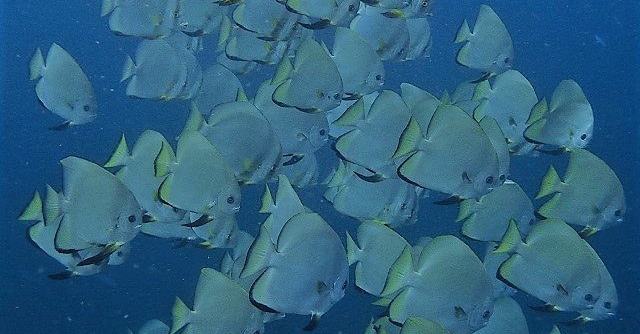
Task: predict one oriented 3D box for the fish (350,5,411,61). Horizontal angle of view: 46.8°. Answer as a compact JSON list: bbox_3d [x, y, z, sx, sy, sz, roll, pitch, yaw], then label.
[{"bbox_3d":[0.306,-0.738,4.000,0.400,0.380,0.065,15,2,-1],"label":"fish"}]

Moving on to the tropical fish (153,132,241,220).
[{"bbox_3d":[-0.497,0.052,3.050,0.400,0.380,0.065,19,-6,-21],"label":"tropical fish"}]

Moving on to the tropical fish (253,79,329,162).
[{"bbox_3d":[-0.144,-0.201,3.000,0.385,0.355,0.070,20,-3,-9],"label":"tropical fish"}]

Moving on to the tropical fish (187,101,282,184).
[{"bbox_3d":[-0.311,-0.083,2.600,0.350,0.285,0.075,25,-3,-28],"label":"tropical fish"}]

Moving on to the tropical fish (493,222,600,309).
[{"bbox_3d":[0.735,0.316,2.400,0.345,0.285,0.075,28,-3,-12],"label":"tropical fish"}]

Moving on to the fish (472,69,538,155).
[{"bbox_3d":[1.002,-0.334,3.950,0.400,0.380,0.065,22,-7,-19],"label":"fish"}]

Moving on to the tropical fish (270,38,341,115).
[{"bbox_3d":[-0.050,-0.477,3.900,0.400,0.380,0.065,22,-7,-21],"label":"tropical fish"}]

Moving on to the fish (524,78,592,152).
[{"bbox_3d":[1.106,-0.232,3.400,0.335,0.325,0.065,24,8,18],"label":"fish"}]

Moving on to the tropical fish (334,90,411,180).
[{"bbox_3d":[0.233,-0.138,3.050,0.400,0.380,0.065,23,-9,-23],"label":"tropical fish"}]

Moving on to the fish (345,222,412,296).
[{"bbox_3d":[0.288,0.405,3.200,0.360,0.325,0.065,13,0,0],"label":"fish"}]

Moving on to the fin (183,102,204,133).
[{"bbox_3d":[-0.482,-0.169,2.750,0.065,0.145,0.018,22,-1,-3],"label":"fin"}]

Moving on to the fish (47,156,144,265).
[{"bbox_3d":[-0.793,0.149,2.600,0.345,0.355,0.075,8,-3,-3],"label":"fish"}]

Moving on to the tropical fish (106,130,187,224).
[{"bbox_3d":[-0.672,0.054,2.950,0.370,0.335,0.065,24,2,5],"label":"tropical fish"}]

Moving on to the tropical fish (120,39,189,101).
[{"bbox_3d":[-0.901,-0.539,4.050,0.360,0.335,0.065,14,-2,-10],"label":"tropical fish"}]

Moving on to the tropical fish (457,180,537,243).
[{"bbox_3d":[0.736,0.186,3.100,0.345,0.270,0.070,15,-3,-22],"label":"tropical fish"}]

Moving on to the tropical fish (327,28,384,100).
[{"bbox_3d":[0.119,-0.444,3.200,0.330,0.285,0.070,18,-3,-20],"label":"tropical fish"}]

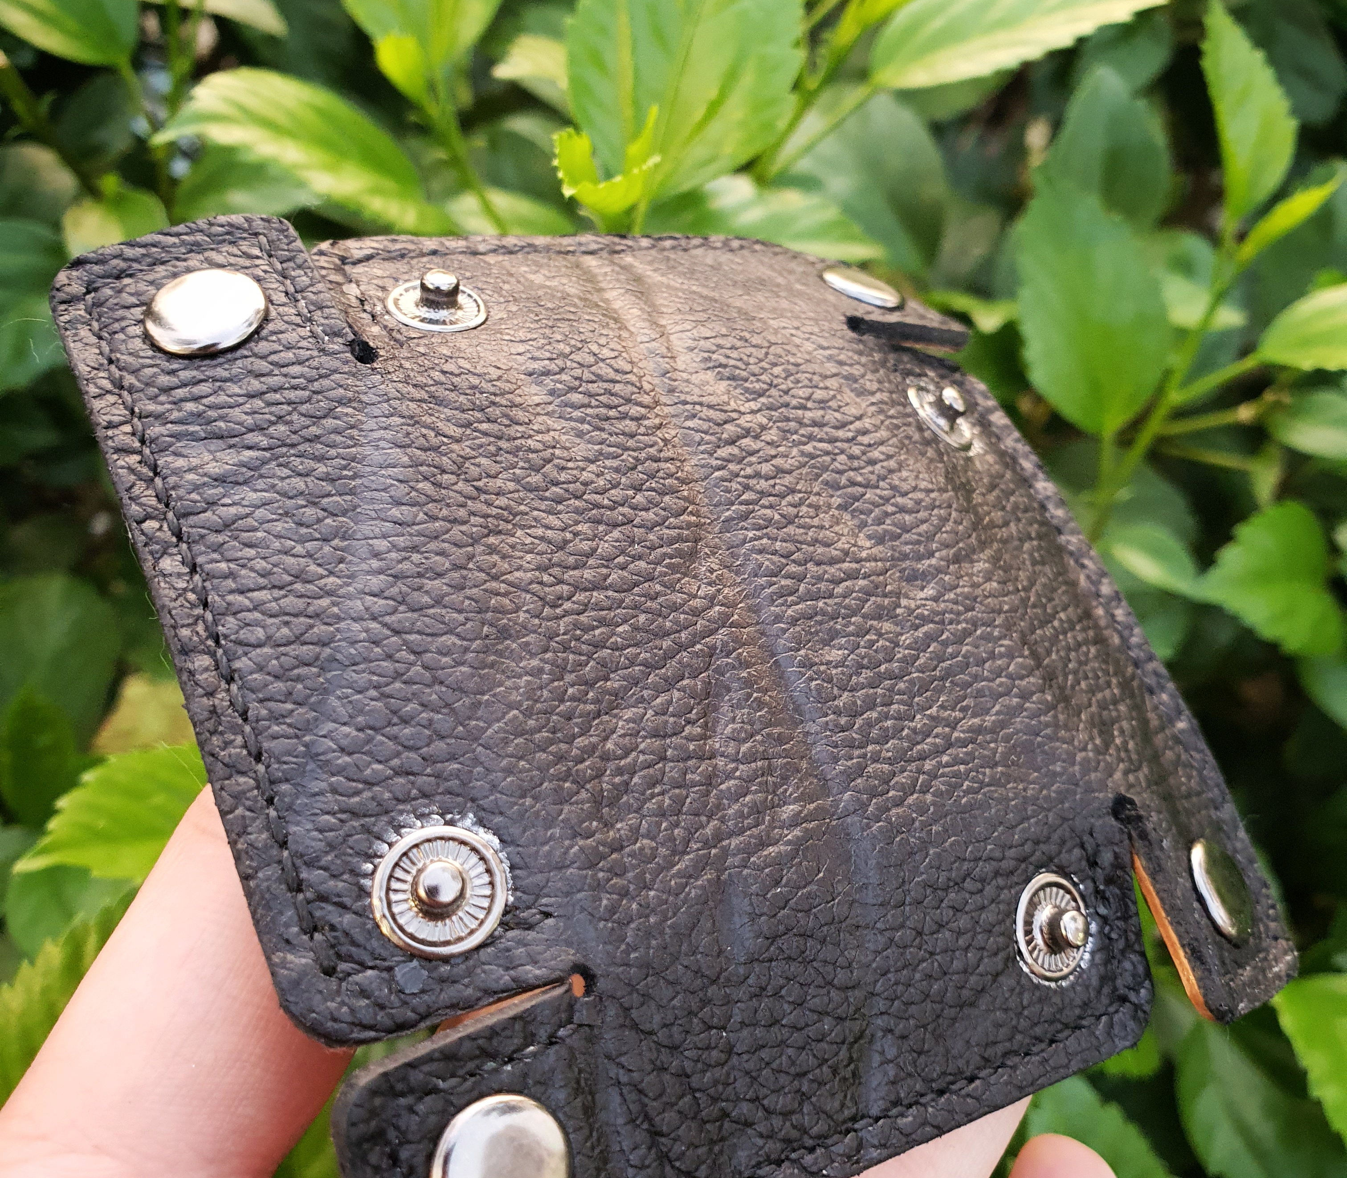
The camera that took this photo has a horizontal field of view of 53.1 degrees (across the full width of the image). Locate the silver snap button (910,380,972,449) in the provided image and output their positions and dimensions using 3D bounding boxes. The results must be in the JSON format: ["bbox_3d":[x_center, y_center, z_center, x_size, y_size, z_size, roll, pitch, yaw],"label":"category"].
[{"bbox_3d":[0.039,-0.026,0.191,0.012,0.004,0.012,48,40,3],"label":"silver snap button"}]

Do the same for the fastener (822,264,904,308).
[{"bbox_3d":[0.028,-0.045,0.198,0.013,0.003,0.013,15,30,-9],"label":"fastener"}]

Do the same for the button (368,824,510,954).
[{"bbox_3d":[-0.021,0.027,0.121,0.012,0.004,0.012,5,68,-12],"label":"button"}]

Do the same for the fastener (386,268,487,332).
[{"bbox_3d":[-0.029,-0.036,0.165,0.012,0.004,0.012,7,44,-7],"label":"fastener"}]

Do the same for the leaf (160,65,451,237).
[{"bbox_3d":[-0.079,-0.094,0.290,0.066,0.016,0.034,7,43,-5],"label":"leaf"}]

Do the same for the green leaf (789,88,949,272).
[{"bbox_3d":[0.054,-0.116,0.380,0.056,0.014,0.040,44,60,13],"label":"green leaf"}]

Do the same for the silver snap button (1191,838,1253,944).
[{"bbox_3d":[0.066,0.035,0.160,0.003,0.013,0.013,-31,-19,36],"label":"silver snap button"}]

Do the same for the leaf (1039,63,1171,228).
[{"bbox_3d":[0.122,-0.123,0.380,0.035,0.049,0.010,-5,-15,1],"label":"leaf"}]

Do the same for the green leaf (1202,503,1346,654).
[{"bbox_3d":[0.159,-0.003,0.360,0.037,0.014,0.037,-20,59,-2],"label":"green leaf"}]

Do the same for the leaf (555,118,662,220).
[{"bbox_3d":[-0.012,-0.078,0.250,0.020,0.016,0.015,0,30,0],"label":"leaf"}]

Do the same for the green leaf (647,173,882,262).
[{"bbox_3d":[0.020,-0.082,0.300,0.055,0.012,0.030,15,41,9],"label":"green leaf"}]

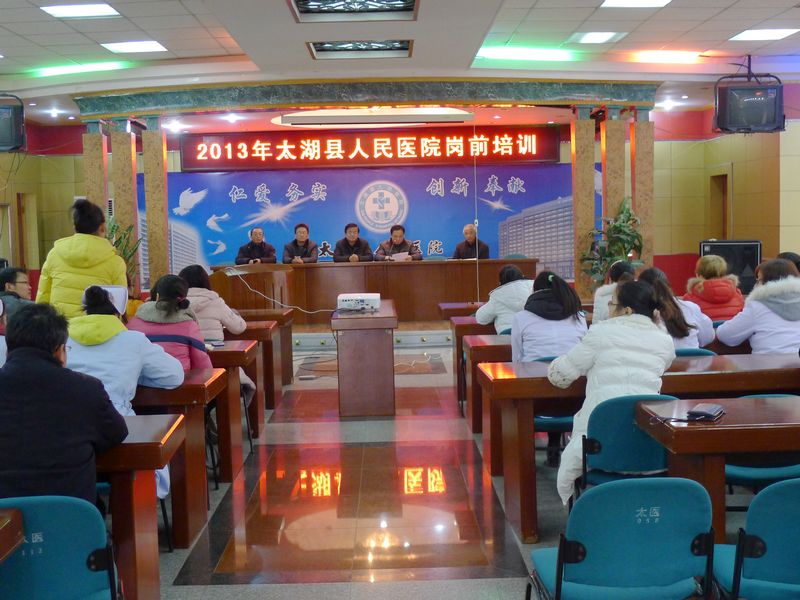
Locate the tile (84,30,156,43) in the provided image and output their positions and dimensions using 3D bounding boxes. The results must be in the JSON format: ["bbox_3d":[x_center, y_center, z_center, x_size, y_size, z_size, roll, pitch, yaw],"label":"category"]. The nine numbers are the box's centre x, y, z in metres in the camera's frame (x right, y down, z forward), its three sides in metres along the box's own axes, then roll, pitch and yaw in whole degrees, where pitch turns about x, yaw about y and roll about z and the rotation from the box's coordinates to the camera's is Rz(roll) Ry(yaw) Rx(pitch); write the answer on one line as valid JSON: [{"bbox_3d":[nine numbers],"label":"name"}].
[{"bbox_3d":[-2.716,-2.581,9.721,0.600,0.025,0.600,-1,5,-1],"label":"tile"}]

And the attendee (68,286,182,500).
[{"bbox_3d":[-1.272,0.569,4.480,0.580,1.260,0.770,-1,5,2],"label":"attendee"}]

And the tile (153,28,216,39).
[{"bbox_3d":[-2.120,-2.560,9.571,0.600,0.020,0.600,-1,5,-1],"label":"tile"}]

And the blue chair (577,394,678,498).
[{"bbox_3d":[0.916,0.742,4.146,0.470,0.780,0.530,-1,5,-1],"label":"blue chair"}]

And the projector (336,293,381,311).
[{"bbox_3d":[-0.333,0.025,8.106,0.335,0.104,0.250,-1,5,-1],"label":"projector"}]

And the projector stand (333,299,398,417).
[{"bbox_3d":[-0.265,0.449,8.335,0.490,0.755,1.500,-1,5,-1],"label":"projector stand"}]

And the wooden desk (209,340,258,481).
[{"bbox_3d":[-1.649,0.664,5.917,1.600,0.760,0.500,-1,5,-1],"label":"wooden desk"}]

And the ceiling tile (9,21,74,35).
[{"bbox_3d":[-3.252,-2.458,8.986,0.600,0.020,0.600,-1,5,-1],"label":"ceiling tile"}]

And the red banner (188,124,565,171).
[{"bbox_3d":[-0.445,-2.337,15.317,5.836,0.580,0.120,-1,5,-1],"label":"red banner"}]

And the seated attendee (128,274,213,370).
[{"bbox_3d":[-1.195,0.464,5.442,0.520,1.220,0.750,-1,5,-1],"label":"seated attendee"}]

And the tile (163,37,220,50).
[{"bbox_3d":[-2.177,-2.667,10.376,0.600,0.020,0.600,-1,5,-1],"label":"tile"}]

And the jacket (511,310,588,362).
[{"bbox_3d":[0.822,0.303,5.453,0.440,0.530,0.560,-1,5,-1],"label":"jacket"}]

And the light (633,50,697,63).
[{"bbox_3d":[3.045,-2.793,11.398,0.760,0.120,0.250,-1,5,-1],"label":"light"}]

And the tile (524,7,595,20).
[{"bbox_3d":[1.461,-2.627,9.109,0.600,0.025,0.600,-1,5,-1],"label":"tile"}]

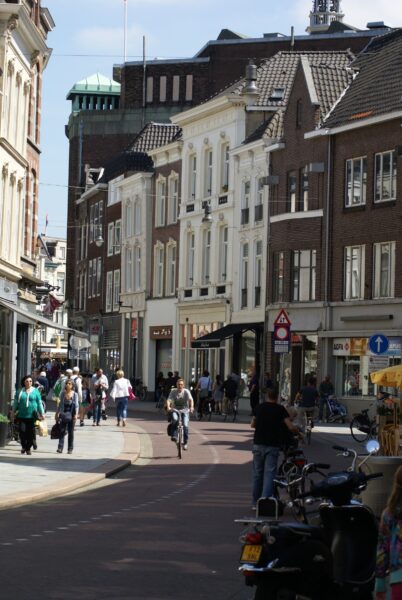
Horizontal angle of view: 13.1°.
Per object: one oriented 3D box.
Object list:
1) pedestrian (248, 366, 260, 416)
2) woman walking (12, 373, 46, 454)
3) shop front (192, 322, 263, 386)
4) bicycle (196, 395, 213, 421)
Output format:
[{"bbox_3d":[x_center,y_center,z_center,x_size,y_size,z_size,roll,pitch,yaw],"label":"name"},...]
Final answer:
[{"bbox_3d":[2.122,3.652,69.500,0.420,1.800,0.500,0,-2,25],"label":"pedestrian"},{"bbox_3d":[-3.622,2.421,36.800,0.620,1.640,0.400,2,-2,-5],"label":"woman walking"},{"bbox_3d":[1.138,3.023,79.356,2.200,4.000,4.540,2,-2,-18],"label":"shop front"},{"bbox_3d":[0.150,3.715,61.300,0.580,1.060,1.750,2,-2,-18],"label":"bicycle"}]

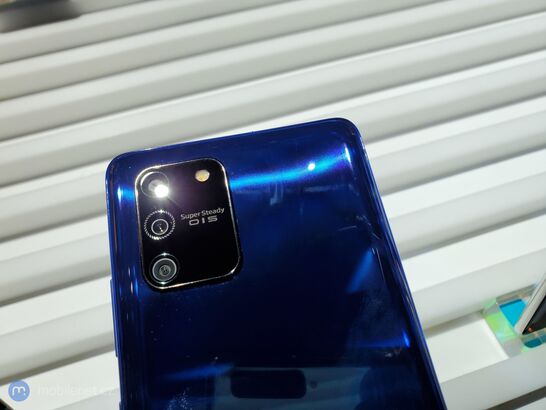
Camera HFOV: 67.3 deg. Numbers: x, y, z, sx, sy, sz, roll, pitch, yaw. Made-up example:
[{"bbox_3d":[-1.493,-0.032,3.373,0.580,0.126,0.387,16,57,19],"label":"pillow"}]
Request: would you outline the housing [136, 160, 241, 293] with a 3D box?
[{"bbox_3d":[-0.023,0.004,0.109,0.025,0.002,0.034,-11,70,-3],"label":"housing"}]

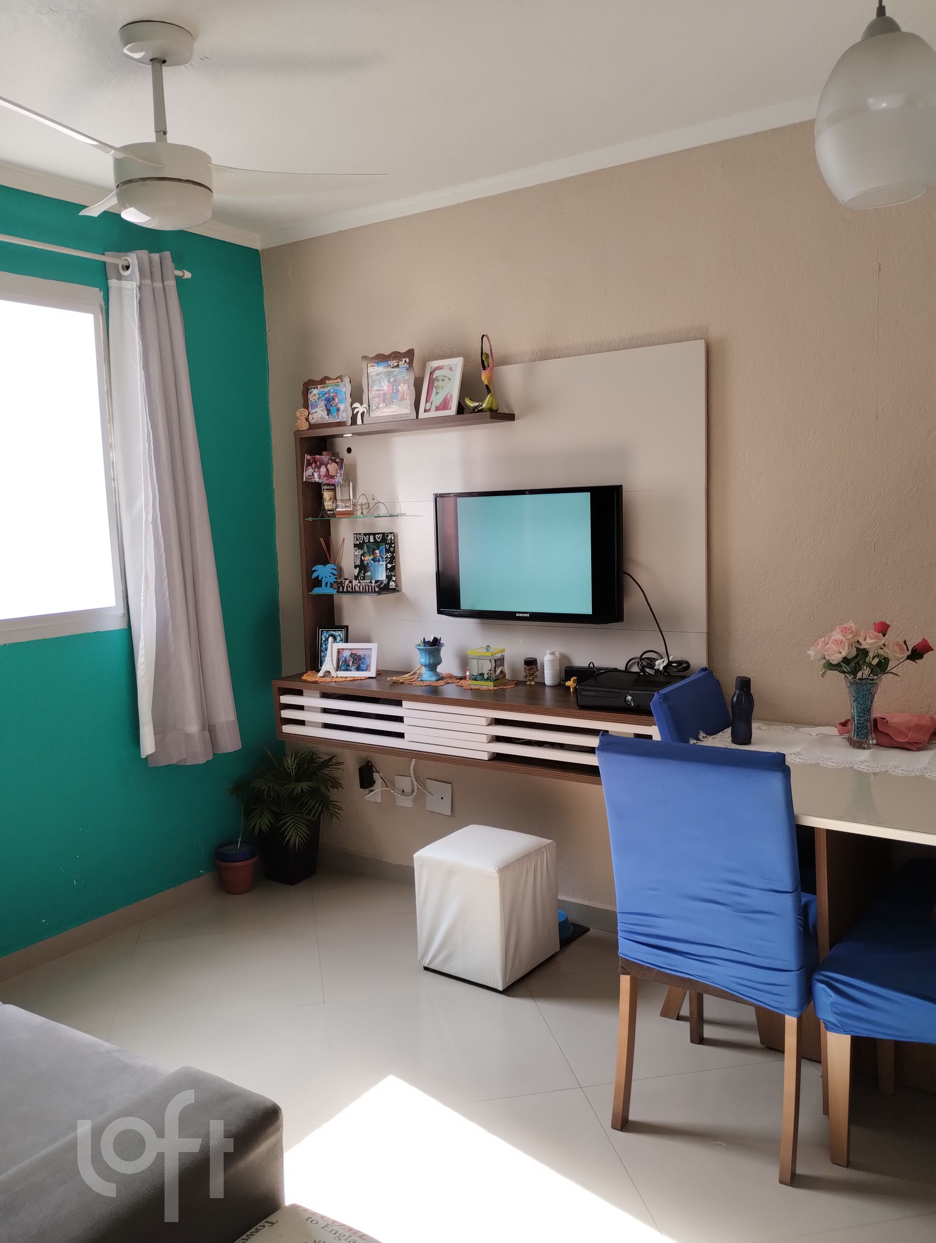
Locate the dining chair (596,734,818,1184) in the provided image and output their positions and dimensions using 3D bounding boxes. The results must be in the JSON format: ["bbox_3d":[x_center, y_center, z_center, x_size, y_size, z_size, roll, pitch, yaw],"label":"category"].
[{"bbox_3d":[0.610,0.702,2.356,0.425,0.936,0.565,3,8,34],"label":"dining chair"}]

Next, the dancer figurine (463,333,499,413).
[{"bbox_3d":[0.046,-0.814,3.341,0.120,0.255,0.070,1,7,26],"label":"dancer figurine"}]

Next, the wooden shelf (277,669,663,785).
[{"bbox_3d":[0.029,0.333,3.406,1.530,0.220,0.360,3,8,34],"label":"wooden shelf"}]

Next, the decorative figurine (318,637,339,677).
[{"bbox_3d":[-0.517,0.130,3.714,0.074,0.148,0.020,2,8,34],"label":"decorative figurine"}]

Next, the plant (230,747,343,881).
[{"bbox_3d":[-0.697,0.777,3.946,0.380,0.505,0.360,3,8,34],"label":"plant"}]

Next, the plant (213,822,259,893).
[{"bbox_3d":[-0.895,0.903,3.897,0.160,0.282,0.160,-2,6,0],"label":"plant"}]

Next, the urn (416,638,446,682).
[{"bbox_3d":[-0.136,0.144,3.592,0.105,0.122,0.105,-2,6,0],"label":"urn"}]

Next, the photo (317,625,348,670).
[{"bbox_3d":[-0.513,0.105,3.837,0.120,0.173,0.022,0,-3,14],"label":"photo"}]

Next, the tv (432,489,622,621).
[{"bbox_3d":[0.206,-0.224,3.359,0.713,0.423,0.070,2,8,34],"label":"tv"}]

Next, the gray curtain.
[{"bbox_3d":[-1.022,-0.353,3.546,0.120,1.740,0.430,2,8,34],"label":"gray curtain"}]

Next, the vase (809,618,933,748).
[{"bbox_3d":[1.078,0.169,2.704,0.300,0.337,0.260,2,8,34],"label":"vase"}]

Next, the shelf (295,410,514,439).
[{"bbox_3d":[-0.243,-0.689,3.572,0.866,0.023,0.152,2,8,34],"label":"shelf"}]

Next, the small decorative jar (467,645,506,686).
[{"bbox_3d":[0.067,0.145,3.467,0.107,0.135,0.110,2,8,34],"label":"small decorative jar"}]

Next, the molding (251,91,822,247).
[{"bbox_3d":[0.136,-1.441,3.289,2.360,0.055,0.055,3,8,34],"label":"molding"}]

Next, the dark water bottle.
[{"bbox_3d":[0.761,0.244,2.789,0.065,0.188,0.065,2,8,34],"label":"dark water bottle"}]

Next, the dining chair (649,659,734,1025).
[{"bbox_3d":[0.831,0.641,2.817,0.510,0.950,0.430,2,8,34],"label":"dining chair"}]

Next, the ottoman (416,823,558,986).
[{"bbox_3d":[0.063,0.903,3.218,0.322,0.377,0.332,3,8,35],"label":"ottoman"}]

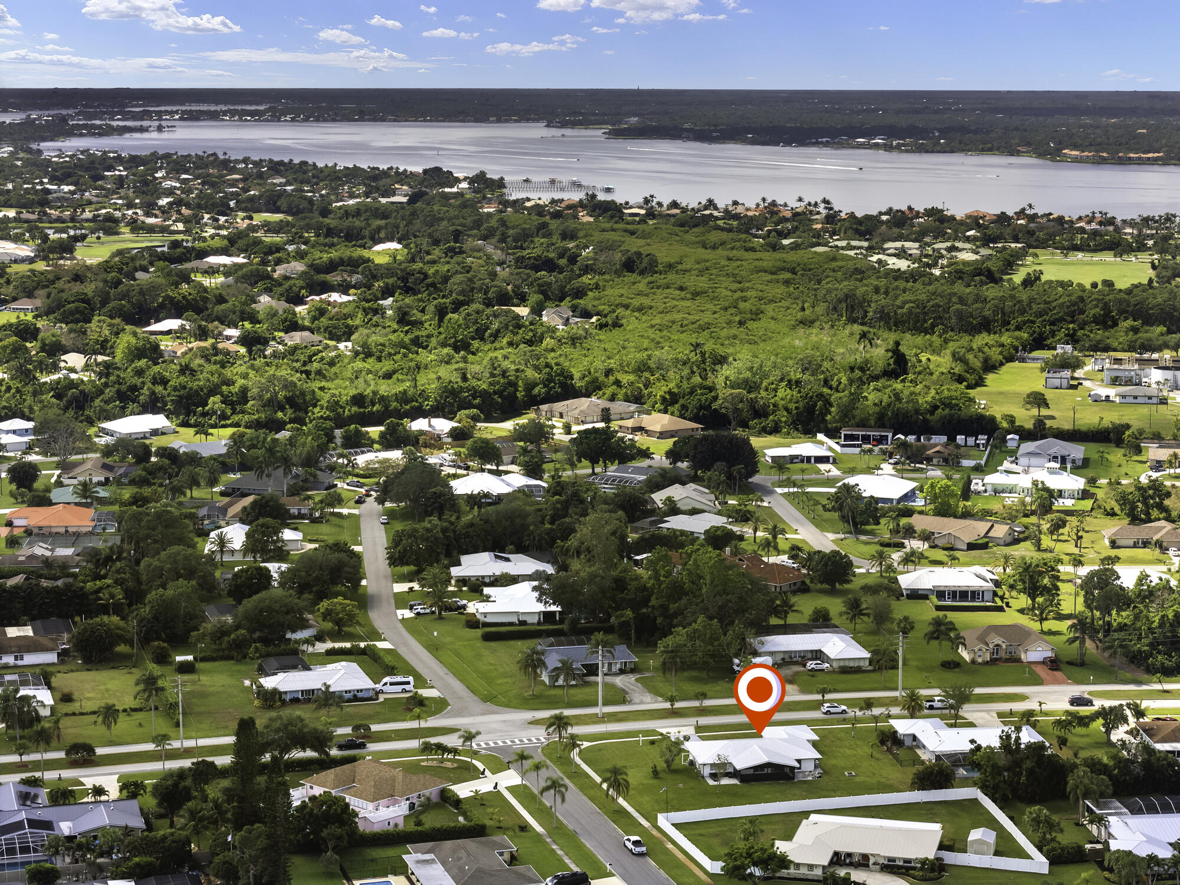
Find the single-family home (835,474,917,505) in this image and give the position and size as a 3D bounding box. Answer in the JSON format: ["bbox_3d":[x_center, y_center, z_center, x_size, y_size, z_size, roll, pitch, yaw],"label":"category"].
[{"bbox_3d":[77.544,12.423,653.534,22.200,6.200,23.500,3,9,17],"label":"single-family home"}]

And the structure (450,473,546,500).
[{"bbox_3d":[-24.590,11.730,652.810,26.610,6.800,20.880,-1,9,-7],"label":"structure"}]

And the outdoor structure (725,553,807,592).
[{"bbox_3d":[39.029,29.663,551.463,14.722,5.600,24.773,-8,12,-44],"label":"outdoor structure"}]

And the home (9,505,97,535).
[{"bbox_3d":[-139.298,18.939,617.408,24.367,6.100,21.626,-1,9,-4],"label":"home"}]

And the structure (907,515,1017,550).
[{"bbox_3d":[89.959,22.107,594.737,27.500,4.900,24.000,5,10,28],"label":"structure"}]

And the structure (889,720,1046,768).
[{"bbox_3d":[66.038,50.893,416.146,23.657,4.700,20.306,-1,9,-6],"label":"structure"}]

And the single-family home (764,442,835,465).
[{"bbox_3d":[63.597,2.717,730.109,20.356,4.900,16.159,0,9,-4],"label":"single-family home"}]

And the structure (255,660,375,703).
[{"bbox_3d":[-52.249,44.953,453.322,20.090,4.700,19.363,-3,9,-17],"label":"structure"}]

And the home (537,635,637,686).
[{"bbox_3d":[-0.825,42.422,470.887,20.712,4.600,23.961,-2,9,-13],"label":"home"}]

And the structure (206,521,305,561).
[{"bbox_3d":[-82.220,23.997,587.800,22.743,5.300,23.149,-1,9,-8],"label":"structure"}]

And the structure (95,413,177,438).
[{"bbox_3d":[-143.860,-4.960,763.920,20.000,5.500,21.000,-6,10,-34],"label":"structure"}]

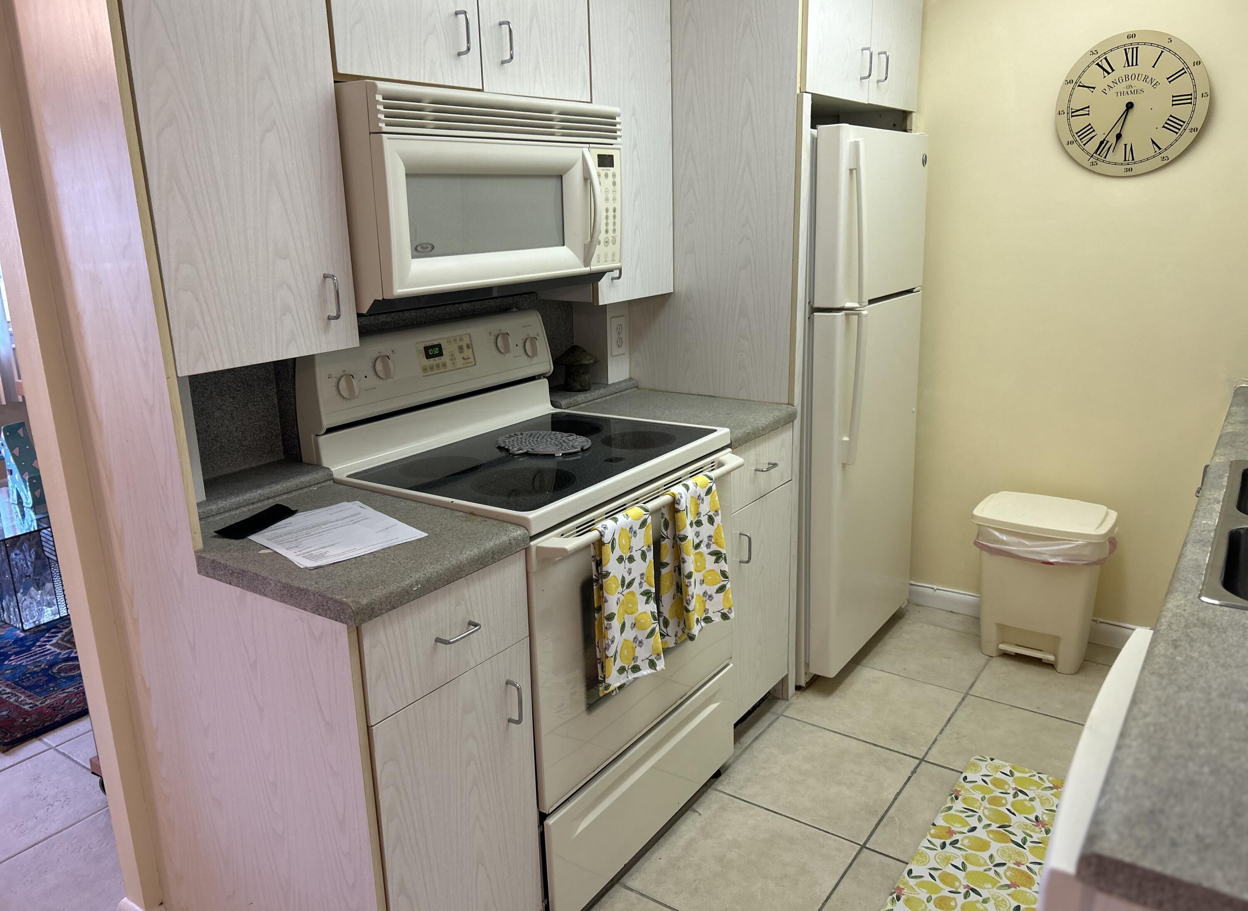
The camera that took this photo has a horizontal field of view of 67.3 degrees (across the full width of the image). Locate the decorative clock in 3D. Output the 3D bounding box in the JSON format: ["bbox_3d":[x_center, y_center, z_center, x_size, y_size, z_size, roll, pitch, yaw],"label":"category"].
[{"bbox_3d":[1.463,-1.015,2.714,0.395,0.398,0.030,9,18,34],"label":"decorative clock"}]

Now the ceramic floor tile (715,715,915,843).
[{"bbox_3d":[0.512,0.842,2.467,0.407,0.010,0.407,9,18,34],"label":"ceramic floor tile"}]

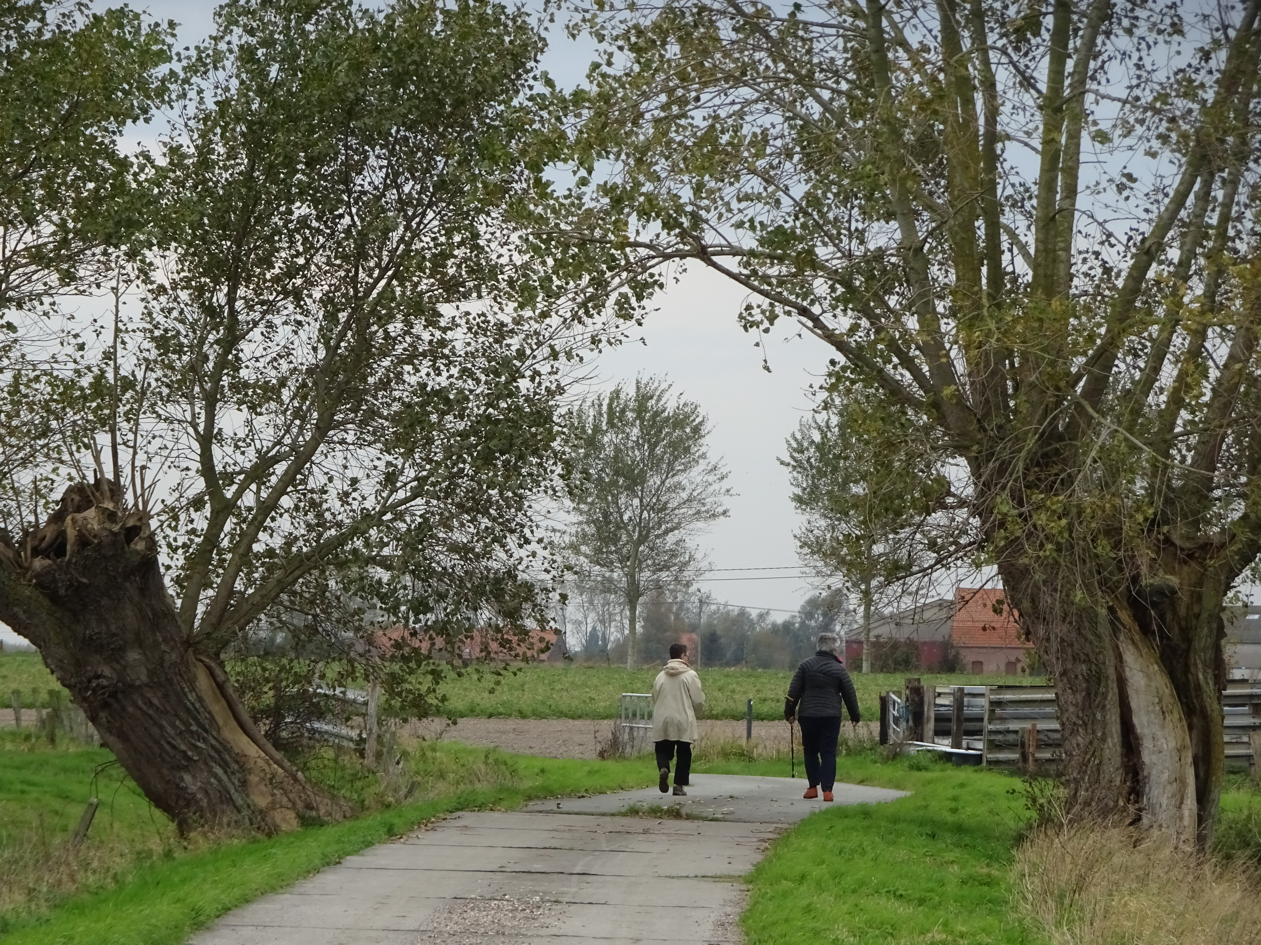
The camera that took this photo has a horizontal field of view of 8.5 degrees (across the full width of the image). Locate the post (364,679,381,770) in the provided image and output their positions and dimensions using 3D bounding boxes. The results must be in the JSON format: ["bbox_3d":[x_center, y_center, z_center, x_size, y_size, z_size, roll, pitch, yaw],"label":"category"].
[{"bbox_3d":[-3.237,3.157,106.000,0.140,1.140,0.140,0,-1,0],"label":"post"}]

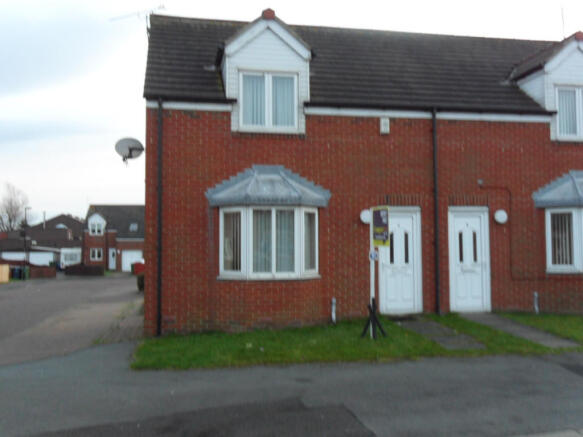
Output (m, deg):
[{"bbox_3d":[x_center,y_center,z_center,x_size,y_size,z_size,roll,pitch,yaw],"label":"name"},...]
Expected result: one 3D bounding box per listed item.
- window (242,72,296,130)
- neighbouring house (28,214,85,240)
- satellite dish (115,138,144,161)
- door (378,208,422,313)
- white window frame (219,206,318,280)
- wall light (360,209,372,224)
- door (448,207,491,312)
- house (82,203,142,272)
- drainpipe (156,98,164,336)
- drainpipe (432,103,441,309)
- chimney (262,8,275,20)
[{"bbox_3d":[-0.414,-2.199,11.887,1.140,1.160,0.090,0,-3,-13],"label":"window"},{"bbox_3d":[-27.607,2.840,76.660,7.600,6.400,8.000,0,-3,-8],"label":"neighbouring house"},{"bbox_3d":[-3.202,-1.343,12.300,0.550,0.450,0.300,1,-3,-33],"label":"satellite dish"},{"bbox_3d":[2.156,0.822,12.365,0.900,2.110,0.090,0,-3,-13],"label":"door"},{"bbox_3d":[-0.364,0.458,11.551,1.930,1.350,0.480,0,-3,-13],"label":"white window frame"},{"bbox_3d":[1.500,-0.036,12.147,0.280,0.285,0.115,0,-3,-13],"label":"wall light"},{"bbox_3d":[3.624,0.836,12.707,0.905,2.135,0.090,0,-3,-13],"label":"door"},{"bbox_3d":[-16.817,1.968,61.904,6.600,6.600,8.000,0,-3,-11],"label":"house"},{"bbox_3d":[-2.374,-0.053,11.234,0.084,4.310,0.090,-1,-3,0],"label":"drainpipe"},{"bbox_3d":[2.898,-0.162,12.472,0.084,4.120,0.090,0,-3,-13],"label":"drainpipe"},{"bbox_3d":[-0.445,-3.885,11.893,0.228,0.228,0.320,0,-3,-13],"label":"chimney"}]

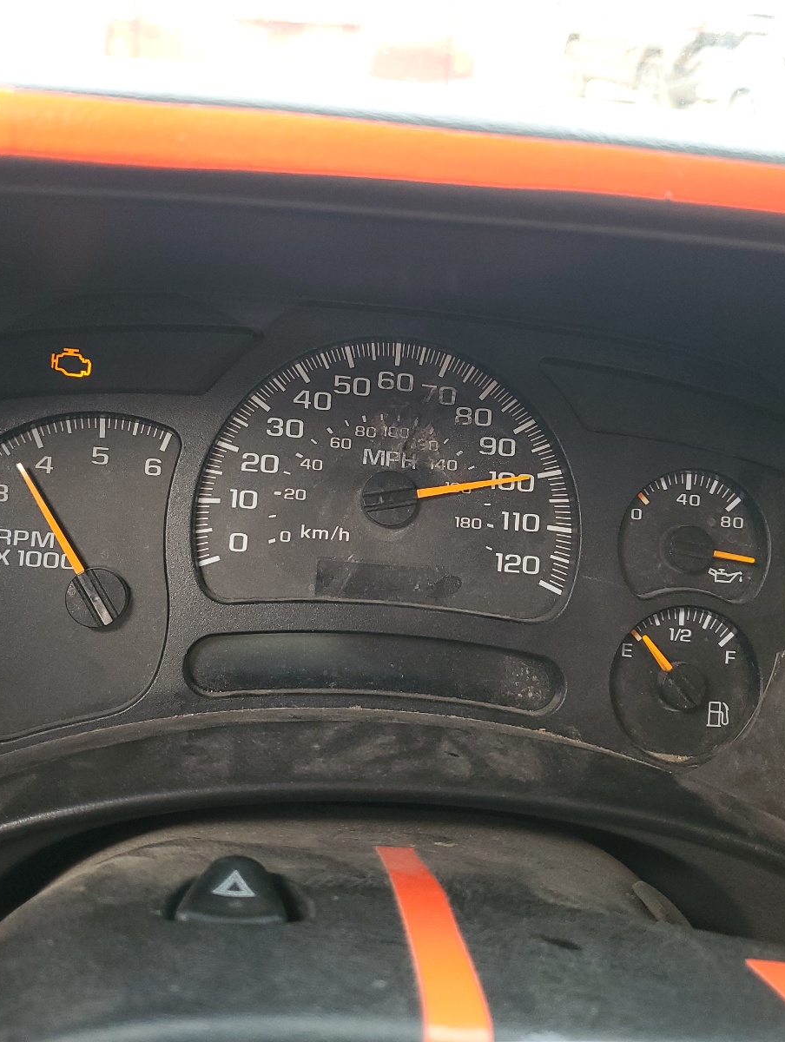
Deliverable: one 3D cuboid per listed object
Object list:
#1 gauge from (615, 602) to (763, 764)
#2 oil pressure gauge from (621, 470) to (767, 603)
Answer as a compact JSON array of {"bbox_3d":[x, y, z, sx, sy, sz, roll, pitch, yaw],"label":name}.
[{"bbox_3d":[0.081,0.046,0.296,0.044,0.043,0.011,5,-4,-9],"label":"gauge"},{"bbox_3d":[0.084,0.004,0.298,0.044,0.038,0.011,5,-4,-9],"label":"oil pressure gauge"}]

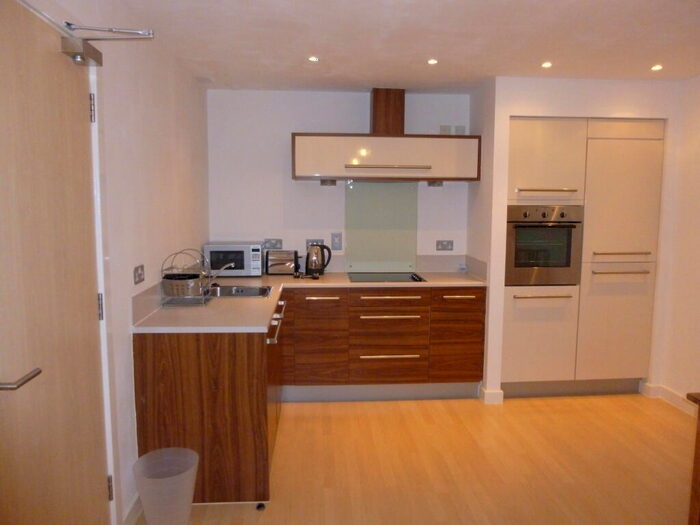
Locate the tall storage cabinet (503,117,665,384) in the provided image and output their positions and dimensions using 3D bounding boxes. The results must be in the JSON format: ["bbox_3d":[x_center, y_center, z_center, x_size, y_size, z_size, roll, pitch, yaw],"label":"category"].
[{"bbox_3d":[1.715,-0.092,4.072,1.178,1.982,0.580,0,6,-4],"label":"tall storage cabinet"}]

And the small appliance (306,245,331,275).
[{"bbox_3d":[-0.252,-0.017,4.087,0.205,0.255,0.145,0,6,-4],"label":"small appliance"}]

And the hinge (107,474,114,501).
[{"bbox_3d":[-0.963,0.898,2.024,0.018,0.107,0.030,0,6,-4],"label":"hinge"}]

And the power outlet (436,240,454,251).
[{"bbox_3d":[0.809,-0.141,4.287,0.147,0.087,0.012,0,6,-4],"label":"power outlet"}]

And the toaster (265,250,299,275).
[{"bbox_3d":[-0.541,0.005,4.077,0.253,0.213,0.165,0,6,-4],"label":"toaster"}]

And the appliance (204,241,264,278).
[{"bbox_3d":[-0.896,-0.014,3.991,0.428,0.266,0.315,0,6,-4],"label":"appliance"}]

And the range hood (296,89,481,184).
[{"bbox_3d":[0.278,-1.000,3.988,1.446,0.718,0.340,0,6,-4],"label":"range hood"}]

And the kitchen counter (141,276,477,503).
[{"bbox_3d":[-0.007,0.637,3.365,2.120,0.890,1.880,0,6,-4],"label":"kitchen counter"}]

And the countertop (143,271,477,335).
[{"bbox_3d":[-0.006,0.211,3.319,2.120,0.032,1.880,0,6,-4],"label":"countertop"}]

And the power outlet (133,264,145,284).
[{"bbox_3d":[-0.992,0.057,2.400,0.012,0.086,0.140,0,6,-4],"label":"power outlet"}]

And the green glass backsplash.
[{"bbox_3d":[0.267,-0.287,4.229,0.606,0.765,0.012,0,6,-4],"label":"green glass backsplash"}]

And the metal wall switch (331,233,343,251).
[{"bbox_3d":[-0.106,-0.174,4.212,0.089,0.145,0.012,0,6,-4],"label":"metal wall switch"}]

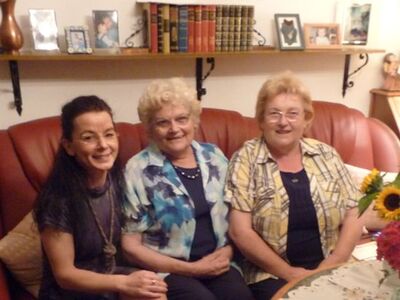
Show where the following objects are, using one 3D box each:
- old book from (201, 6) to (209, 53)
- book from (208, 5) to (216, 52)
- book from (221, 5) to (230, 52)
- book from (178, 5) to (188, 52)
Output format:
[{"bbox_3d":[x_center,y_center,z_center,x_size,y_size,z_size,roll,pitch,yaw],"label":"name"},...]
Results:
[{"bbox_3d":[0.007,-0.569,1.534,0.034,0.201,0.140,-4,17,-13],"label":"old book"},{"bbox_3d":[0.041,-0.572,1.541,0.034,0.203,0.140,-4,17,-13],"label":"book"},{"bbox_3d":[0.102,-0.577,1.555,0.035,0.199,0.140,-4,17,-13],"label":"book"},{"bbox_3d":[-0.089,-0.558,1.513,0.041,0.196,0.140,-4,17,-13],"label":"book"}]

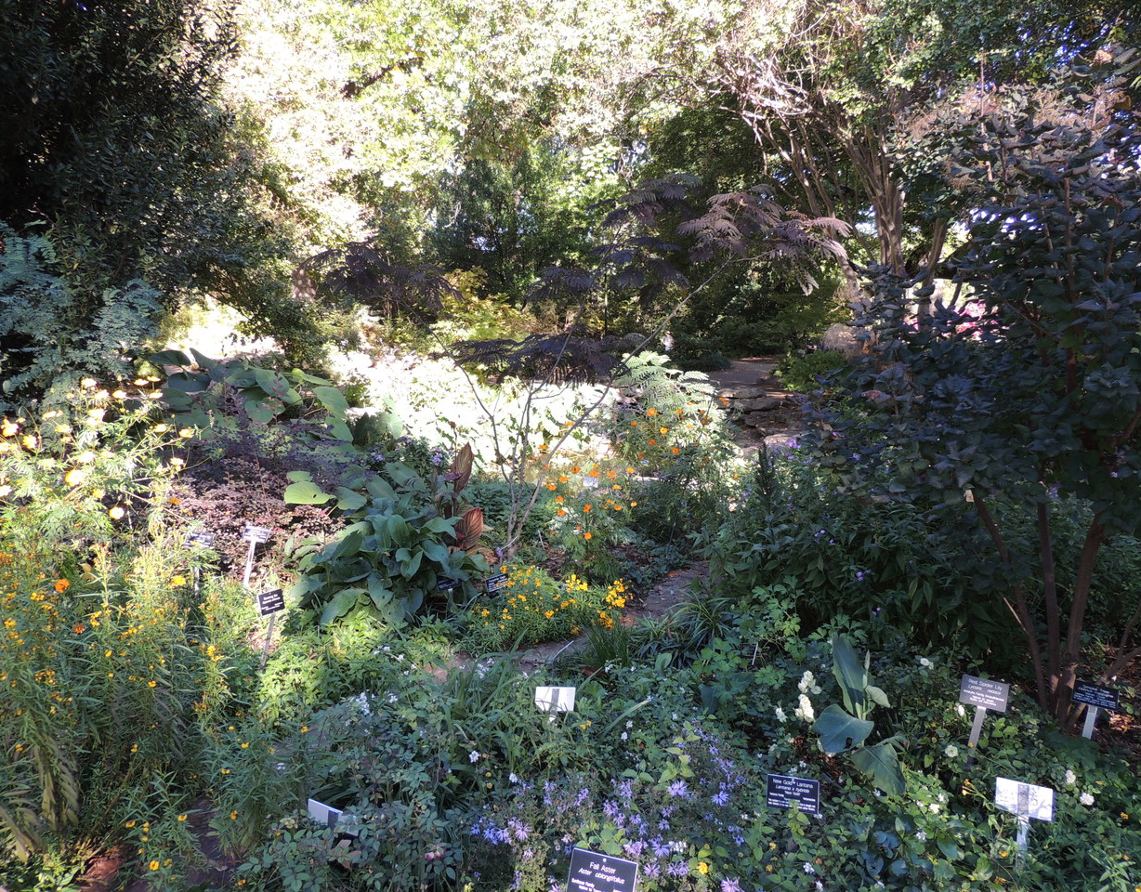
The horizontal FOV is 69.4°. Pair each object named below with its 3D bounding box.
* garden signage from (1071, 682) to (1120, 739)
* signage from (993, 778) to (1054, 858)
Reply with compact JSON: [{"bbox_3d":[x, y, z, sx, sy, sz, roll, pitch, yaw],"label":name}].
[{"bbox_3d":[1.910,0.974,3.000,0.135,0.189,0.045,6,11,33],"label":"garden signage"},{"bbox_3d":[1.236,1.018,2.250,0.135,0.188,0.050,5,10,27],"label":"signage"}]

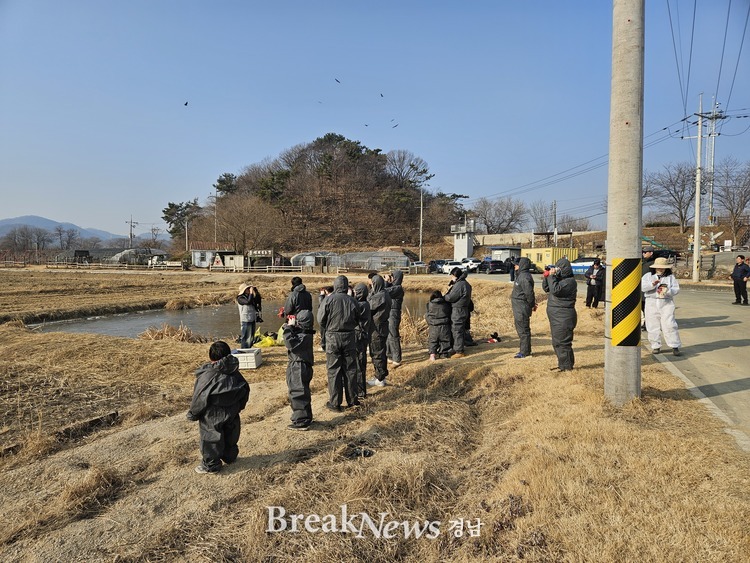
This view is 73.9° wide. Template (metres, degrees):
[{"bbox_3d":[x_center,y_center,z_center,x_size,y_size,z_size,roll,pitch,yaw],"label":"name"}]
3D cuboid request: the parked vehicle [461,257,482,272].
[{"bbox_3d":[11.300,-1.950,61.000,1.830,1.650,4.400,-1,3,-18],"label":"parked vehicle"}]

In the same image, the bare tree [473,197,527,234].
[{"bbox_3d":[21.890,-11.474,88.000,9.800,7.300,9.000,0,3,0],"label":"bare tree"}]

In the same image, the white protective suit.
[{"bbox_3d":[4.733,0.480,8.250,0.640,1.320,0.420,1,3,25],"label":"white protective suit"}]

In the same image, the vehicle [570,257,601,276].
[{"bbox_3d":[21.854,-1.617,52.000,4.600,1.650,1.850,1,3,17],"label":"vehicle"}]

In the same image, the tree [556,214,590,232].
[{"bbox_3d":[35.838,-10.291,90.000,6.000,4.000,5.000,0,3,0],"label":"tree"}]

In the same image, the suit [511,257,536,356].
[{"bbox_3d":[2.502,0.418,8.400,0.440,1.660,0.520,0,3,3],"label":"suit"}]

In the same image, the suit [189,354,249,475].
[{"bbox_3d":[-1.402,1.160,4.450,0.520,1.040,0.400,-3,4,-42],"label":"suit"}]

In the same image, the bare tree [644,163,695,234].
[{"bbox_3d":[32.443,-8.991,54.000,5.800,7.300,5.500,0,3,0],"label":"bare tree"}]

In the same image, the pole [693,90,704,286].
[{"bbox_3d":[20.461,-5.877,31.500,0.450,11.800,0.450,0,3,0],"label":"pole"}]

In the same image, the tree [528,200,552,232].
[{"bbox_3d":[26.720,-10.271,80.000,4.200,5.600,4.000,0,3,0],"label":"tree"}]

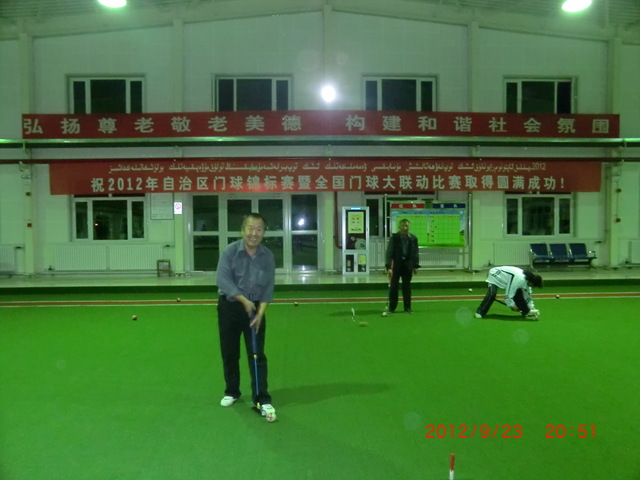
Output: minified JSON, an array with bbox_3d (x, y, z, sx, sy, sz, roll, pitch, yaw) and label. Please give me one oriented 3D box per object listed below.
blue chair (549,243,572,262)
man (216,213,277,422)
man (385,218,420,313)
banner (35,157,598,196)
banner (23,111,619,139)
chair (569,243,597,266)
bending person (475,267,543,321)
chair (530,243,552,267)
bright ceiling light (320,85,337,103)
[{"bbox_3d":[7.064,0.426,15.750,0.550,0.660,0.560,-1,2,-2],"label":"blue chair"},{"bbox_3d":[-0.647,0.620,4.720,0.520,1.690,0.460,-1,2,-12],"label":"man"},{"bbox_3d":[1.486,0.463,9.600,0.580,1.650,0.360,0,2,3],"label":"man"},{"bbox_3d":[0.280,-1.895,15.800,16.400,0.970,0.050,-1,2,-2],"label":"banner"},{"bbox_3d":[0.163,-3.429,15.850,17.800,0.750,0.050,-1,2,-2],"label":"banner"},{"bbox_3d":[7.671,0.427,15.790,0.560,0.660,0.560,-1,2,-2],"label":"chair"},{"bbox_3d":[3.199,0.866,9.100,1.050,0.850,0.500,0,2,6],"label":"bending person"},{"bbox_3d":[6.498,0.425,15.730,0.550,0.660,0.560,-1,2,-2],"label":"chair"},{"bbox_3d":[0.247,-4.262,15.600,0.430,0.460,0.300,-1,2,-2],"label":"bright ceiling light"}]

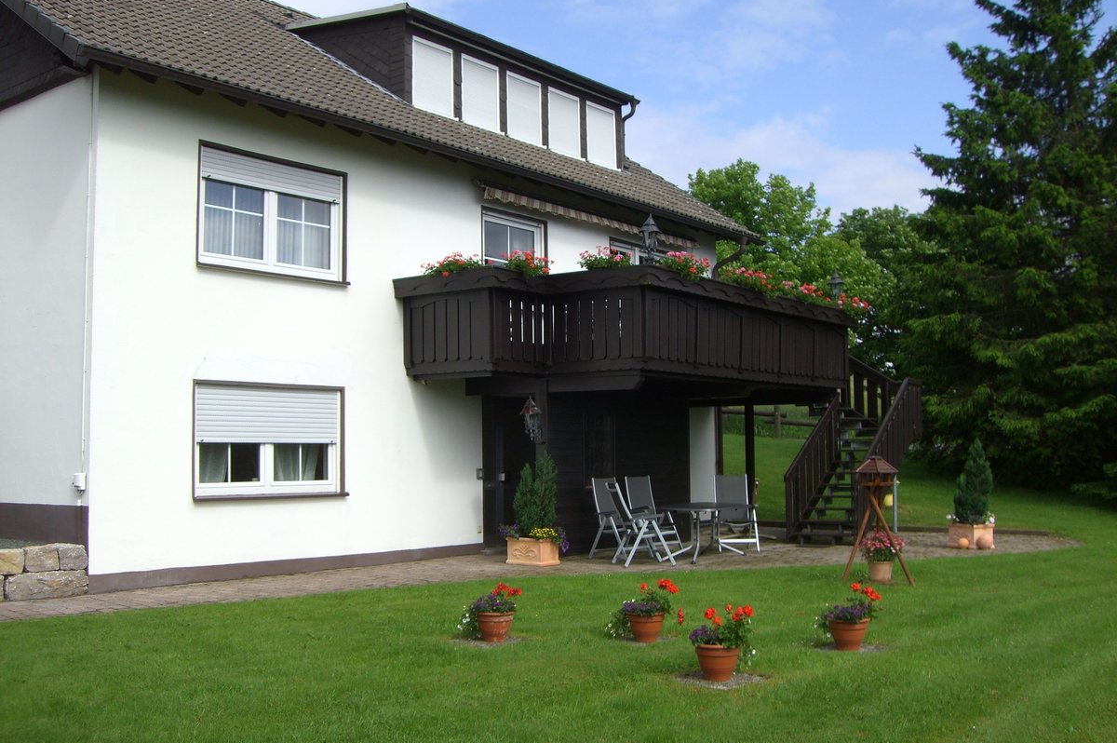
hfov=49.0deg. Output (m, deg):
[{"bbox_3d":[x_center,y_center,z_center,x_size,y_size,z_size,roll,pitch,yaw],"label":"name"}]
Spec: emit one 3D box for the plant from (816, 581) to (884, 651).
[{"bbox_3d":[2.315,1.940,9.792,0.500,0.530,0.460,-2,-5,14],"label":"plant"}]

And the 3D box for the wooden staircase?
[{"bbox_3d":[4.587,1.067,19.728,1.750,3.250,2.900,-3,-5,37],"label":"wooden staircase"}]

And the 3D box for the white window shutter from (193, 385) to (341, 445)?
[{"bbox_3d":[-3.430,0.532,14.656,0.050,0.670,2.100,-3,-5,37],"label":"white window shutter"}]

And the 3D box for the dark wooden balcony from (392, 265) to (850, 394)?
[{"bbox_3d":[1.331,-0.431,18.167,3.220,1.420,7.250,-3,-5,37],"label":"dark wooden balcony"}]

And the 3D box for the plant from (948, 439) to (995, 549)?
[{"bbox_3d":[6.192,1.842,18.480,0.530,1.620,0.530,2,-5,-34],"label":"plant"}]

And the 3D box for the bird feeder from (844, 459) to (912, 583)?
[{"bbox_3d":[3.574,1.648,13.810,0.800,1.420,0.740,-1,-4,14],"label":"bird feeder"}]

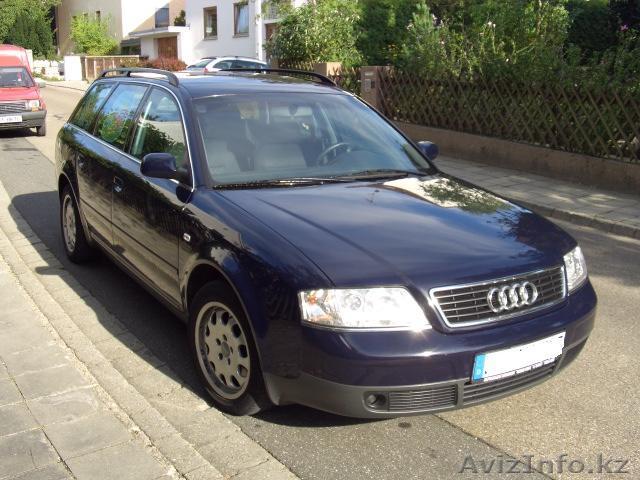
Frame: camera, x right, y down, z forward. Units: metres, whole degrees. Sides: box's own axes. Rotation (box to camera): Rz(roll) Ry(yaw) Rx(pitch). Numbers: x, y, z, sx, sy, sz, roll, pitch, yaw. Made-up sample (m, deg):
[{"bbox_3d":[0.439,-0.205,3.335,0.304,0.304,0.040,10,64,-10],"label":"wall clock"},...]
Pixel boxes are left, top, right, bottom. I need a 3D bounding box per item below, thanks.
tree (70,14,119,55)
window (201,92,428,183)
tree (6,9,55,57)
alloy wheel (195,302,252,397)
[{"bbox_3d":[-12.645,-10.788,39.438,2.700,3.600,2.700,-8,17,-32],"label":"tree"},{"bbox_3d":[-0.093,-0.600,4.035,1.450,0.110,0.866,-8,47,-32],"label":"window"},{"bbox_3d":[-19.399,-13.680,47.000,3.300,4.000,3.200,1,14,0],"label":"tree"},{"bbox_3d":[-0.377,0.488,3.215,0.180,0.452,0.452,-10,18,-37],"label":"alloy wheel"}]

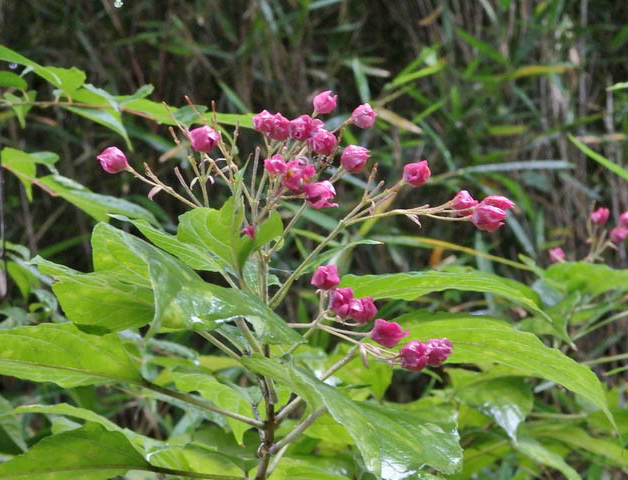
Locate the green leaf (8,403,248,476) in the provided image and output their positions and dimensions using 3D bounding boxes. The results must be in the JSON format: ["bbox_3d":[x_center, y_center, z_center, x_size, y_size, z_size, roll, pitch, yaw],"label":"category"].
[{"bbox_3d":[-0.102,0.110,1.300,0.132,0.020,0.045,15,13,0],"label":"green leaf"}]

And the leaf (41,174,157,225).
[{"bbox_3d":[-0.113,-0.021,1.240,0.066,0.016,0.030,20,14,0],"label":"leaf"}]

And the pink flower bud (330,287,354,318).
[{"bbox_3d":[0.014,0.031,1.150,0.013,0.015,0.014,0,5,0],"label":"pink flower bud"}]

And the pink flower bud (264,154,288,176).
[{"bbox_3d":[-0.018,-0.036,1.150,0.012,0.011,0.011,0,5,0],"label":"pink flower bud"}]

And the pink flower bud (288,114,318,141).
[{"bbox_3d":[-0.006,-0.062,1.300,0.015,0.015,0.015,7,37,0],"label":"pink flower bud"}]

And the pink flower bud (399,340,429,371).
[{"bbox_3d":[0.048,0.056,1.140,0.015,0.015,0.015,-4,6,-37],"label":"pink flower bud"}]

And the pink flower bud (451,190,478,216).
[{"bbox_3d":[0.082,-0.020,1.300,0.015,0.013,0.013,-27,0,24],"label":"pink flower bud"}]

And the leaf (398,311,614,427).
[{"bbox_3d":[0.105,0.073,1.320,0.128,0.030,0.055,26,15,0],"label":"leaf"}]

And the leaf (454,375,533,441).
[{"bbox_3d":[0.105,0.097,1.390,0.044,0.020,0.055,-8,39,-9],"label":"leaf"}]

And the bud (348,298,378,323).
[{"bbox_3d":[0.026,0.038,1.280,0.015,0.015,0.015,40,38,0],"label":"bud"}]

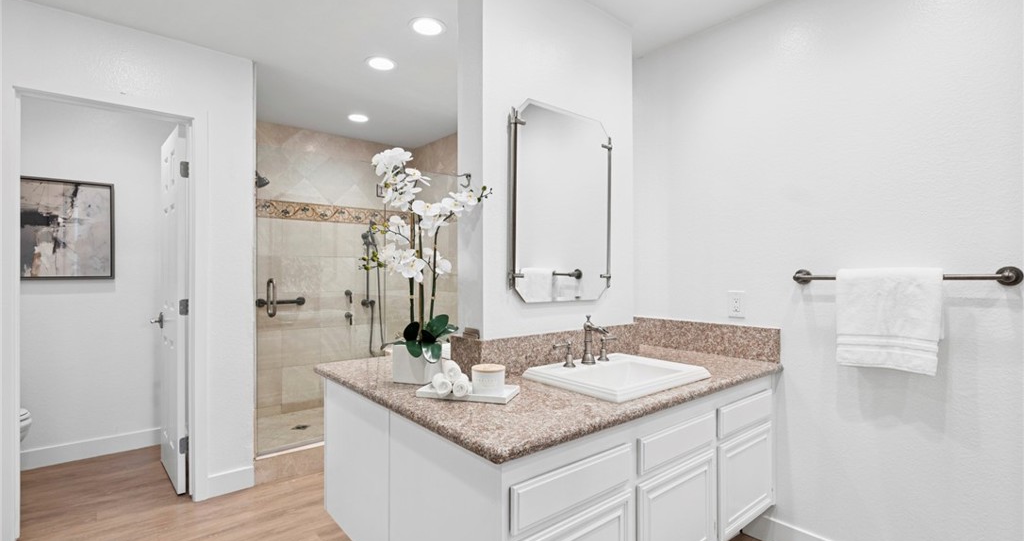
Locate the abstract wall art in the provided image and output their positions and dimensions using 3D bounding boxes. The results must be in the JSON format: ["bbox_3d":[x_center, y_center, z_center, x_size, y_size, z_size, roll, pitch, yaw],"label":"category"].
[{"bbox_3d":[-2.942,-0.256,2.832,0.700,0.645,0.040,0,0,-40],"label":"abstract wall art"}]

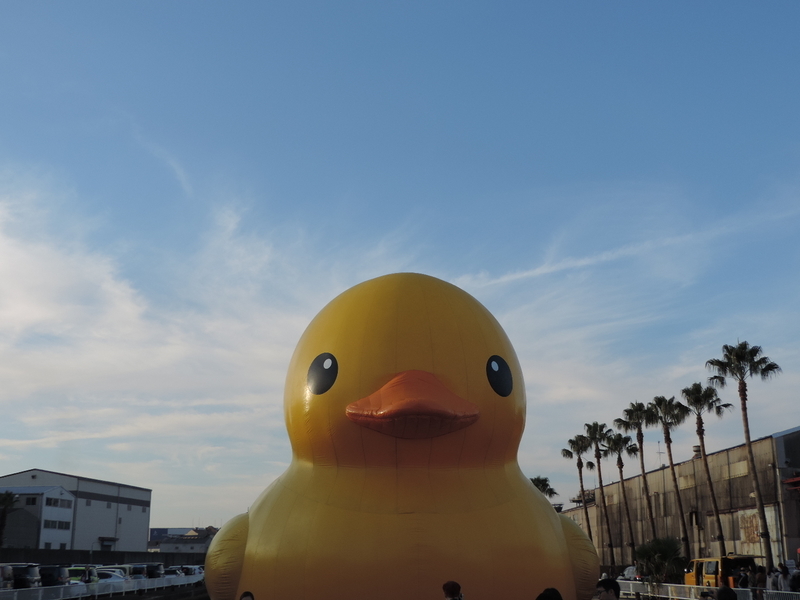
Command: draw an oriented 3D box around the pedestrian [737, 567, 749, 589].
[{"bbox_3d":[14.303,11.899,38.296,0.500,1.650,0.350,6,-17,-20],"label":"pedestrian"}]

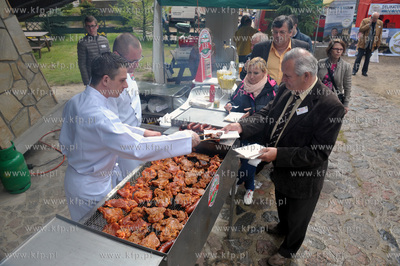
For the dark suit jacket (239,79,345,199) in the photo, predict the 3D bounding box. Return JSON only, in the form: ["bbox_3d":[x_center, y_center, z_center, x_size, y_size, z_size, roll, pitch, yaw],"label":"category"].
[{"bbox_3d":[0.672,-0.022,2.103,0.510,0.790,0.610,-12,25,-26],"label":"dark suit jacket"}]

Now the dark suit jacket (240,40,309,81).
[{"bbox_3d":[0.815,-0.558,3.106,0.590,0.780,0.380,7,24,18],"label":"dark suit jacket"}]

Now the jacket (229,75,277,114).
[{"bbox_3d":[0.528,-0.240,2.738,0.490,0.630,0.390,11,25,25],"label":"jacket"}]

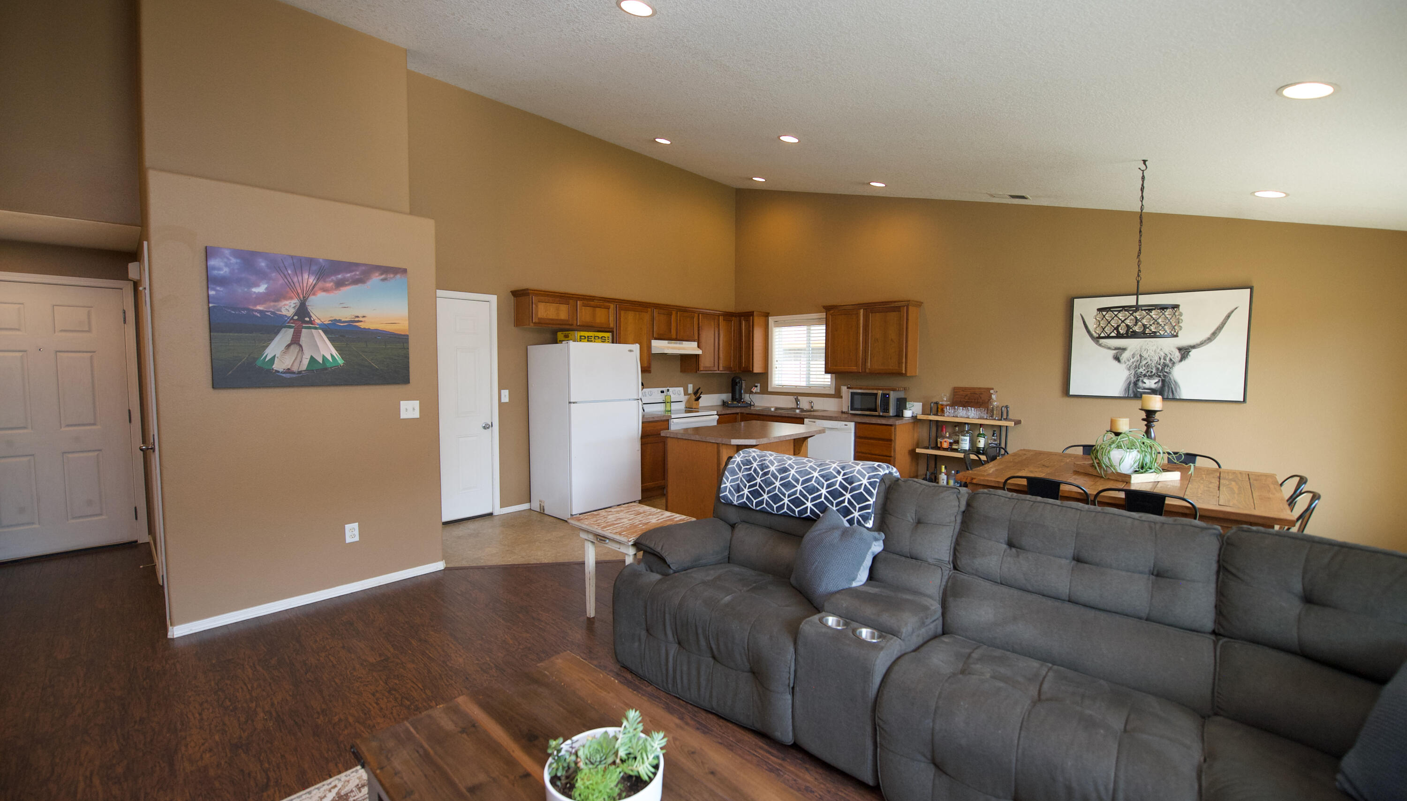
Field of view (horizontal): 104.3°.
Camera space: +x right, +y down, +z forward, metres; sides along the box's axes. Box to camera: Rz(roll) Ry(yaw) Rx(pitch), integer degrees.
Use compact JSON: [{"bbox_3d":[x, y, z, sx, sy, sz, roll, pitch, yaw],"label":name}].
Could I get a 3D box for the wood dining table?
[{"bbox_3d":[2.686,0.861,3.556,1.490,0.768,1.530,4,5,44],"label":"wood dining table"}]

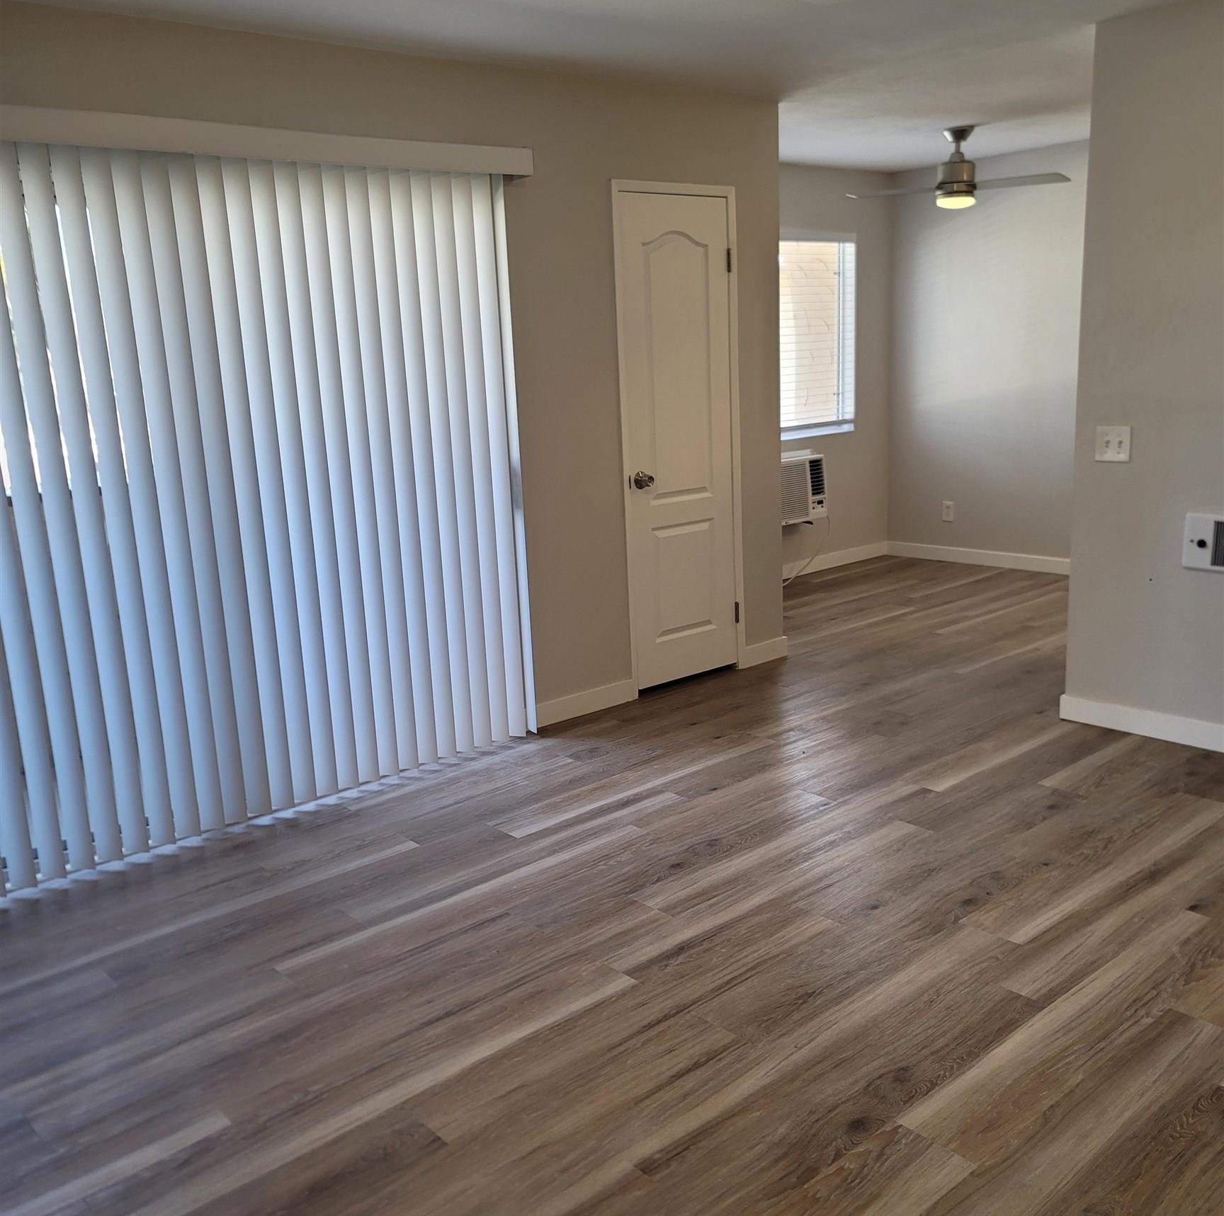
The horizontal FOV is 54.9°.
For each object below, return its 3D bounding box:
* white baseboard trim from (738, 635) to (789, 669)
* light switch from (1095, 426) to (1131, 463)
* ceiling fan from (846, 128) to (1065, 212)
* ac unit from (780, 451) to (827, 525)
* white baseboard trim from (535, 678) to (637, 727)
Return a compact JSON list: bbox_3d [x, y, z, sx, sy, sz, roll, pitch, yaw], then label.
[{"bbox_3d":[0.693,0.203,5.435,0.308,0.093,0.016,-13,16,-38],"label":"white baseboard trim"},{"bbox_3d":[1.766,-0.575,4.139,0.012,0.122,0.124,-13,16,-38],"label":"light switch"},{"bbox_3d":[1.747,-2.211,5.950,1.100,0.376,1.000,1,13,16],"label":"ceiling fan"},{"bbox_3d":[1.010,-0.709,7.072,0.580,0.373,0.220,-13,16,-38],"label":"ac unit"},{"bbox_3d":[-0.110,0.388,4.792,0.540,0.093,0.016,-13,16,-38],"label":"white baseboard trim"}]

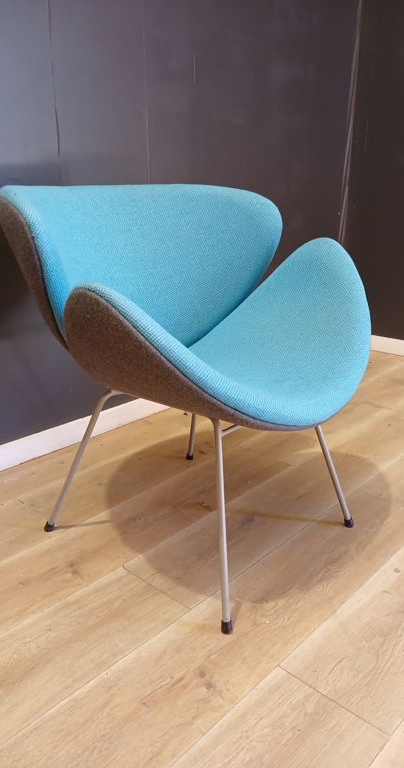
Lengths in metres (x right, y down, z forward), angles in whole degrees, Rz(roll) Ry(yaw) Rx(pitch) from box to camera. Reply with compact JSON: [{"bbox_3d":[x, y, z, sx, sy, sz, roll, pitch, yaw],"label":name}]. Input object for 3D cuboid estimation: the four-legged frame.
[{"bbox_3d":[-0.001,0.172,1.389,0.553,0.367,0.521,15,24,38],"label":"four-legged frame"}]

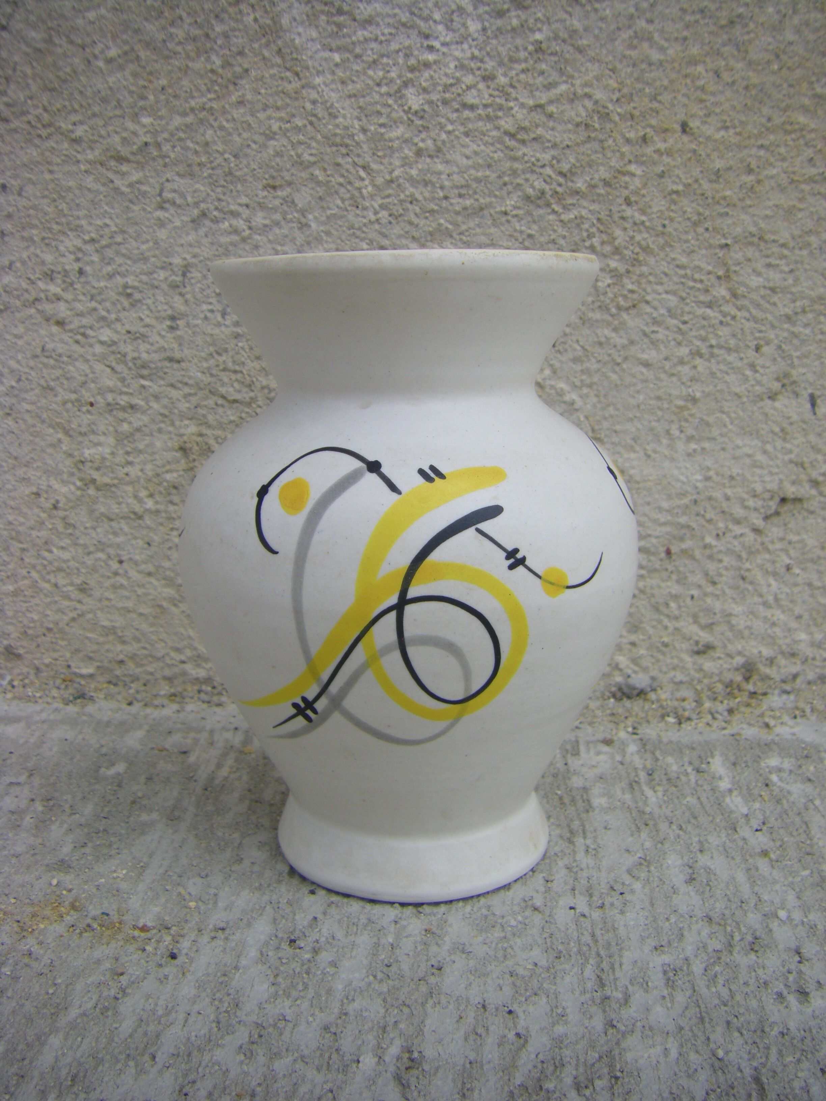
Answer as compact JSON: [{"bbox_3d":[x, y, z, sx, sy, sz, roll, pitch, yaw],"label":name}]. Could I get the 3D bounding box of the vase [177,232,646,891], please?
[{"bbox_3d":[-0.001,0.004,0.389,0.143,0.190,0.143,-1,11,0],"label":"vase"}]

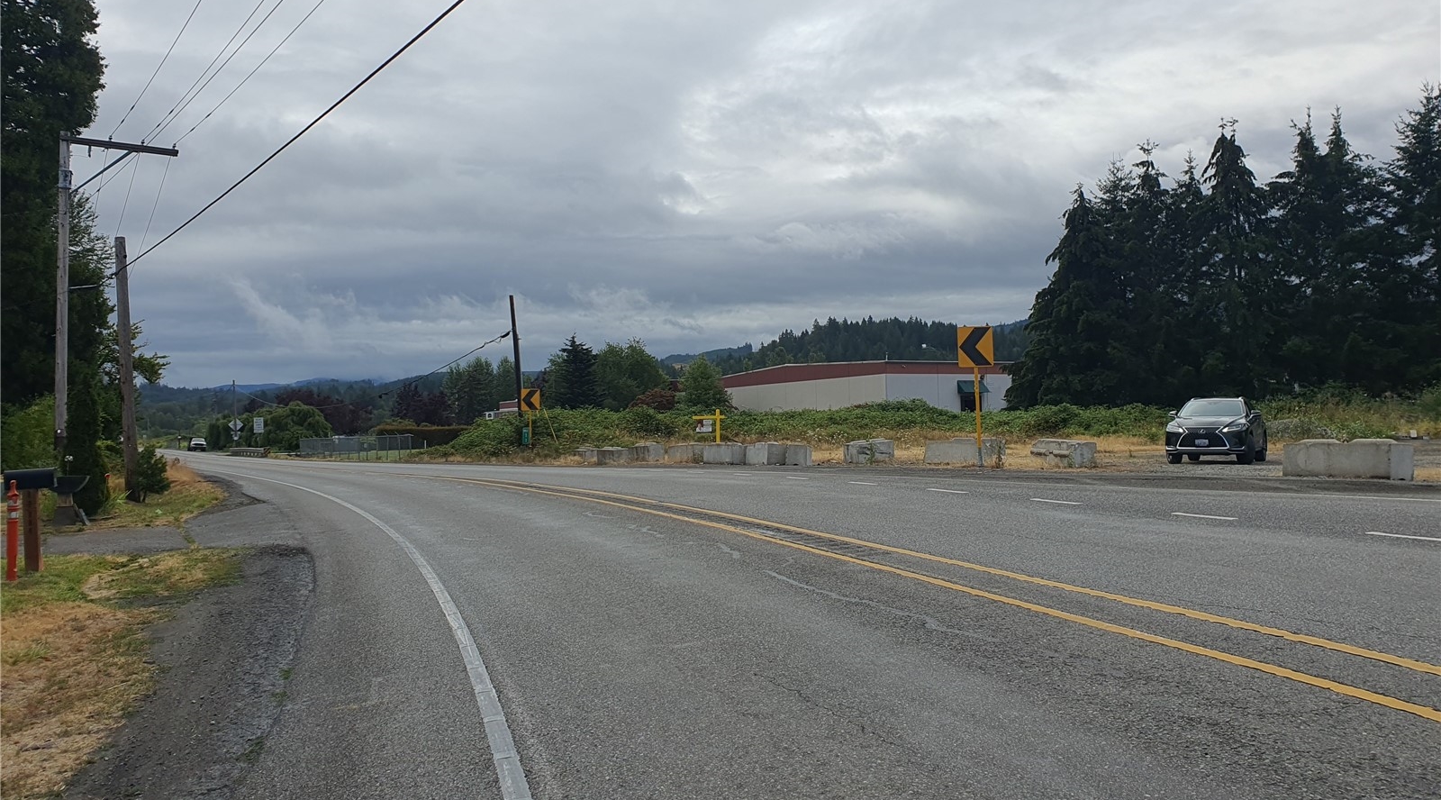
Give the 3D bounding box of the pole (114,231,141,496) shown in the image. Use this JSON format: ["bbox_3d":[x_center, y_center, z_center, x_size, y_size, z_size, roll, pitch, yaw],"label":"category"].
[{"bbox_3d":[-11.070,-0.560,20.200,0.250,4.950,0.250,-3,0,0],"label":"pole"}]

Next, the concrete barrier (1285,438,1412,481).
[{"bbox_3d":[11.147,1.057,19.279,0.624,0.666,1.960,-1,-1,-27],"label":"concrete barrier"}]

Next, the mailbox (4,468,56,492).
[{"bbox_3d":[-7.845,0.905,12.300,0.500,0.220,0.180,-1,-1,-25],"label":"mailbox"}]

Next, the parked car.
[{"bbox_3d":[13.200,0.770,28.600,1.920,1.710,4.890,0,0,32],"label":"parked car"}]

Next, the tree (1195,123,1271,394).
[{"bbox_3d":[30.948,-7.332,64.805,4.530,18.541,4.530,-1,-1,0],"label":"tree"}]

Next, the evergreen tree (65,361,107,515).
[{"bbox_3d":[-10.300,0.620,17.600,0.750,2.520,0.750,0,0,0],"label":"evergreen tree"}]

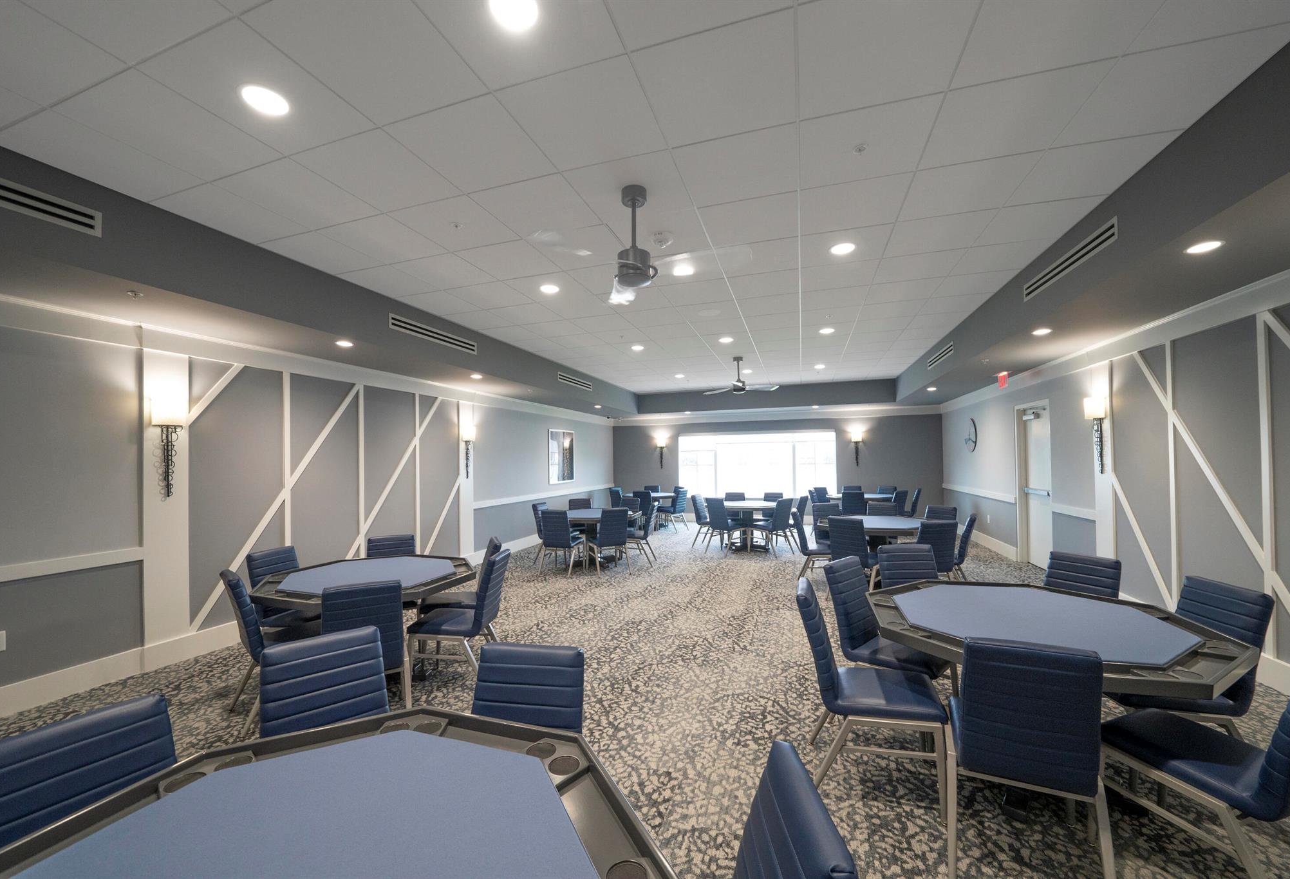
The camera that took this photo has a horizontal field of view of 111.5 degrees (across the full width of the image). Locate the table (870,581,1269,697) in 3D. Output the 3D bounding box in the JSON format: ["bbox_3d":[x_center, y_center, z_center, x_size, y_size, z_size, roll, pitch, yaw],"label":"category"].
[{"bbox_3d":[1.807,1.217,2.081,1.250,0.760,1.250,-1,-3,18],"label":"table"}]

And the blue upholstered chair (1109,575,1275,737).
[{"bbox_3d":[2.450,1.135,2.110,0.570,0.890,0.410,-1,-2,9],"label":"blue upholstered chair"}]

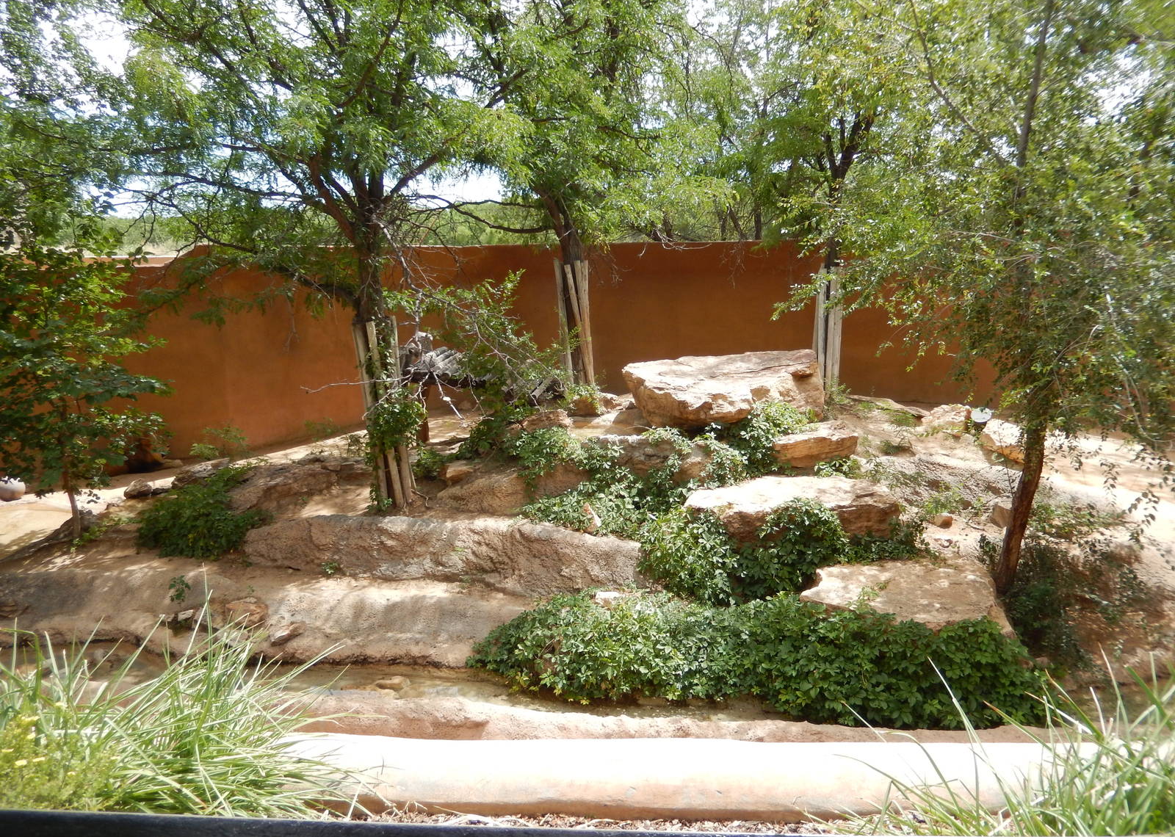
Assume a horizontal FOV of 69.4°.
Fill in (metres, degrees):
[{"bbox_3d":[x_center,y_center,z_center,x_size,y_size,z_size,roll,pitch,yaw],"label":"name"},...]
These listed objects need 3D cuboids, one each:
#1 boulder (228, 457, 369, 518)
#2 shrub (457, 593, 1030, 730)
[{"bbox_3d":[-3.083,0.735,9.191,1.420,0.420,0.950,0,13,0],"label":"boulder"},{"bbox_3d":[1.058,1.624,5.850,3.788,0.558,1.000,2,12,8],"label":"shrub"}]

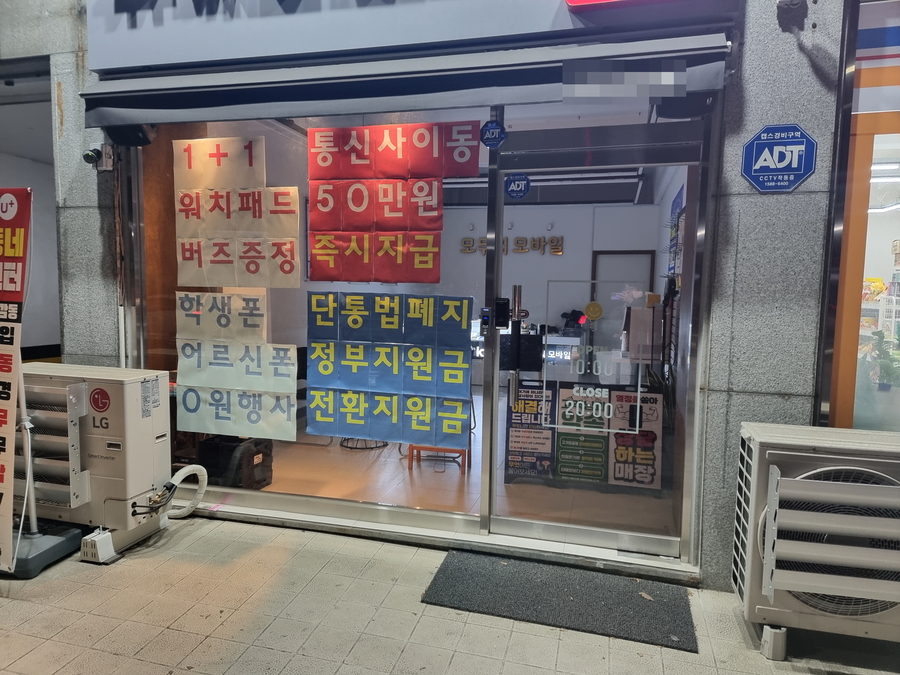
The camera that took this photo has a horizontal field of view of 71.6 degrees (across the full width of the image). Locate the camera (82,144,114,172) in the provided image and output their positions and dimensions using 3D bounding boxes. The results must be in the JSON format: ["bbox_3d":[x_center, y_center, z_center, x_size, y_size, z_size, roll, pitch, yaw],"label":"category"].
[{"bbox_3d":[-2.076,-1.057,3.664,0.158,0.148,0.139,1,6,5],"label":"camera"}]

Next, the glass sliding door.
[{"bbox_3d":[0.713,0.000,3.239,1.049,2.242,0.054,2,6,15],"label":"glass sliding door"}]

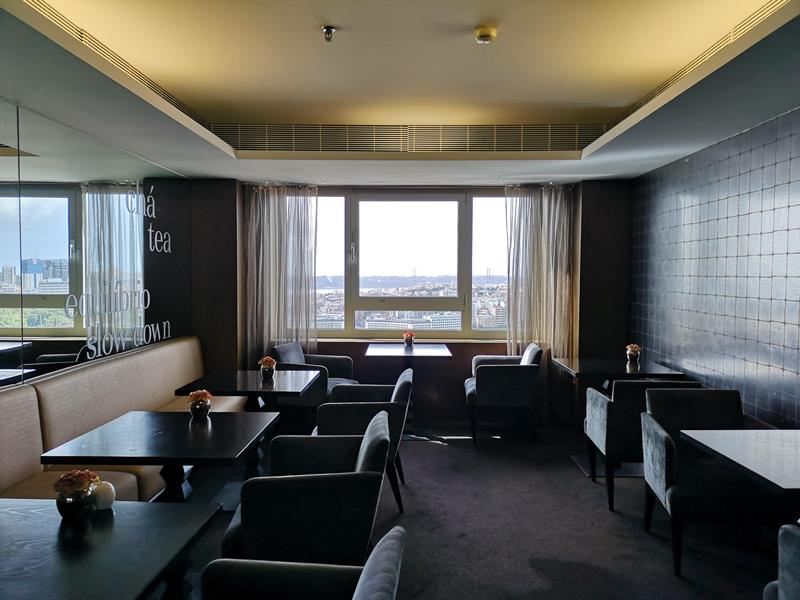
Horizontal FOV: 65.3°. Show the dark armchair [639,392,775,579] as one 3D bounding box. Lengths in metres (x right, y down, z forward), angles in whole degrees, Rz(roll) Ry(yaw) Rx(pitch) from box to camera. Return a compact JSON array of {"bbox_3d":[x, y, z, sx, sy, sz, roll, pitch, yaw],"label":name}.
[{"bbox_3d":[1.605,0.908,3.203,0.590,0.785,0.640,0,3,1],"label":"dark armchair"}]

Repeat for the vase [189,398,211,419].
[{"bbox_3d":[-0.951,0.503,2.933,0.096,0.083,0.096,0,3,1],"label":"vase"}]

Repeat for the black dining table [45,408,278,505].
[{"bbox_3d":[-0.974,0.943,2.729,0.740,0.740,0.765,0,3,1],"label":"black dining table"}]

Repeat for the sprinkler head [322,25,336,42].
[{"bbox_3d":[-0.332,-1.265,2.964,0.060,0.070,0.060,0,3,1],"label":"sprinkler head"}]

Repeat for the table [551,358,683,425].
[{"bbox_3d":[1.572,0.858,4.606,0.738,0.748,0.747,0,3,1],"label":"table"}]

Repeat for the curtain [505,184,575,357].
[{"bbox_3d":[1.250,0.079,5.572,0.643,2.213,0.129,0,3,1],"label":"curtain"}]

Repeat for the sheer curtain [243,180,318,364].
[{"bbox_3d":[-1.114,0.026,5.905,0.710,2.200,0.130,0,3,1],"label":"sheer curtain"}]

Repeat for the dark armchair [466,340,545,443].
[{"bbox_3d":[0.853,0.795,5.364,0.624,0.797,0.564,0,3,1],"label":"dark armchair"}]

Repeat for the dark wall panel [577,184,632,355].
[{"bbox_3d":[1.846,0.057,5.687,0.460,2.260,0.100,0,3,1],"label":"dark wall panel"}]

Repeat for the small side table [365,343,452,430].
[{"bbox_3d":[0.075,0.816,5.583,0.735,0.740,0.760,0,3,1],"label":"small side table"}]

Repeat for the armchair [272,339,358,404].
[{"bbox_3d":[-0.718,0.788,5.291,0.624,0.797,0.564,1,3,19],"label":"armchair"}]

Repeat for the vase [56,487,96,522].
[{"bbox_3d":[-0.919,0.569,1.775,0.112,0.094,0.112,0,3,1],"label":"vase"}]

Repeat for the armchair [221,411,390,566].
[{"bbox_3d":[-0.362,0.910,2.654,0.643,0.797,0.564,0,3,-2],"label":"armchair"}]

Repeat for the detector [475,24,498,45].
[{"bbox_3d":[0.388,-1.203,2.828,0.101,0.054,0.101,0,3,1],"label":"detector"}]

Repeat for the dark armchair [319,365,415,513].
[{"bbox_3d":[-0.243,0.867,3.960,0.635,0.785,0.590,0,3,1],"label":"dark armchair"}]

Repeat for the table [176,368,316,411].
[{"bbox_3d":[-0.915,0.874,3.936,0.713,0.748,0.747,0,3,1],"label":"table"}]

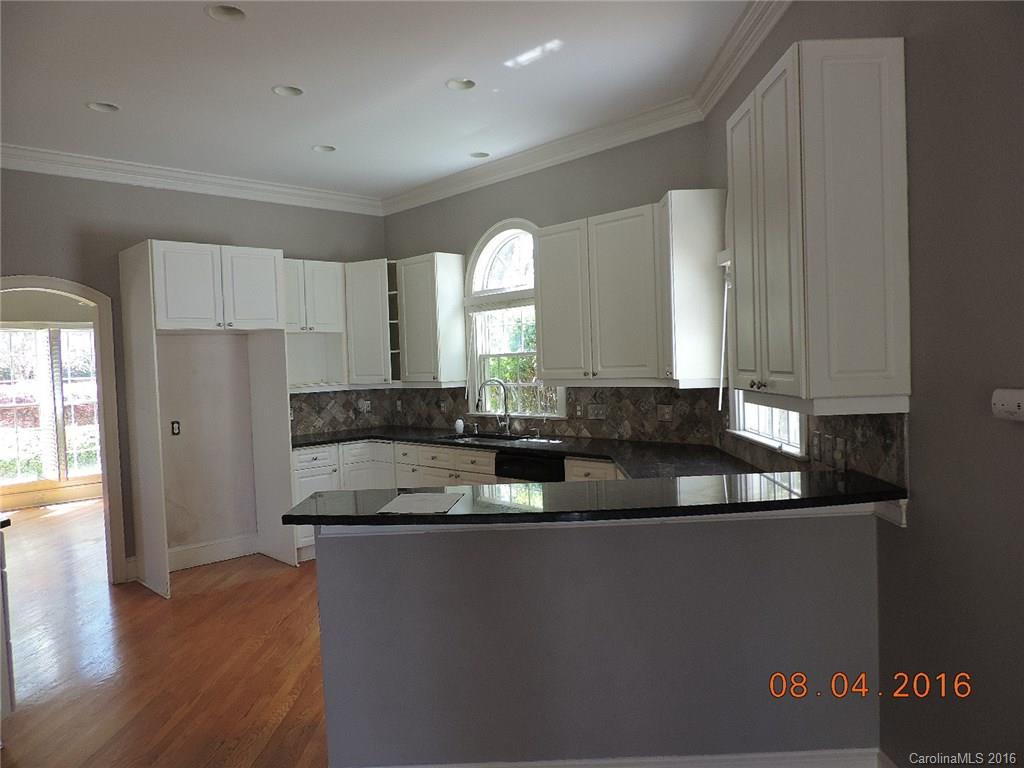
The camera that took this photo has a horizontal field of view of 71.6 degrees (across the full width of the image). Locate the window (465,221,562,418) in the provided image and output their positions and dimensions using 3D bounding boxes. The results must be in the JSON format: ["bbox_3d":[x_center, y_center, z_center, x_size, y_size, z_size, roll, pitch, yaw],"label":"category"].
[{"bbox_3d":[0.008,-0.488,5.519,0.111,1.525,1.096,-4,2,-45],"label":"window"}]

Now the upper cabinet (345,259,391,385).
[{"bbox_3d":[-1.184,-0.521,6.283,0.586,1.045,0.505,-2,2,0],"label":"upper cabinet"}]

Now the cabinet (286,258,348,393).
[{"bbox_3d":[-1.784,-0.469,5.934,0.713,1.085,0.318,-4,2,-45],"label":"cabinet"}]

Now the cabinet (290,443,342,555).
[{"bbox_3d":[-1.738,0.901,5.754,0.424,0.838,0.626,-4,2,-45],"label":"cabinet"}]

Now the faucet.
[{"bbox_3d":[-0.136,0.176,5.419,0.263,0.434,0.071,-4,2,-45],"label":"faucet"}]

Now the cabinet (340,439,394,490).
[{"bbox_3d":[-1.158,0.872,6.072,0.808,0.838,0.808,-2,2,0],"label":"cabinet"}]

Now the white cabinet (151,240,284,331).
[{"bbox_3d":[-2.264,-0.674,5.213,0.926,0.588,0.672,-4,2,-45],"label":"white cabinet"}]

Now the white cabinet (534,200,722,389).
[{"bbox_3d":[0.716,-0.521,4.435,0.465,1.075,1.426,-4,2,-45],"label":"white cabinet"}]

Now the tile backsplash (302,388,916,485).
[{"bbox_3d":[0.011,0.234,4.484,1.464,0.375,4.898,-4,2,-45],"label":"tile backsplash"}]

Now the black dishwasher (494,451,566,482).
[{"bbox_3d":[0.331,0.863,4.782,0.606,0.843,0.626,-4,2,-45],"label":"black dishwasher"}]

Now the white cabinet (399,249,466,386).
[{"bbox_3d":[-0.661,-0.509,5.931,0.318,1.085,0.518,-4,2,-45],"label":"white cabinet"}]

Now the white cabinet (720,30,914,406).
[{"bbox_3d":[1.009,-0.464,2.441,0.318,1.102,0.705,-2,2,1],"label":"white cabinet"}]

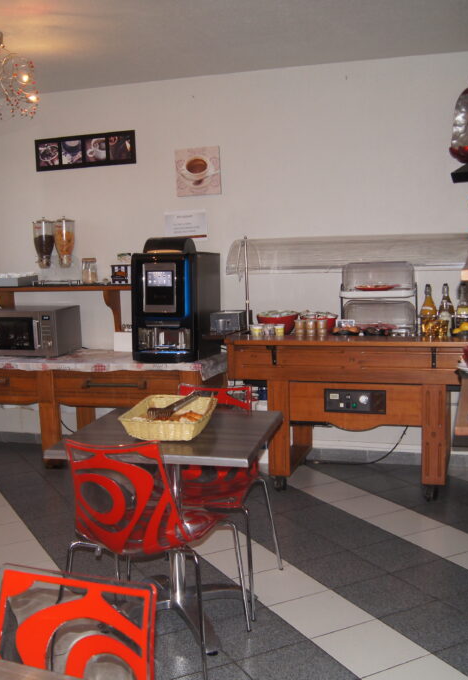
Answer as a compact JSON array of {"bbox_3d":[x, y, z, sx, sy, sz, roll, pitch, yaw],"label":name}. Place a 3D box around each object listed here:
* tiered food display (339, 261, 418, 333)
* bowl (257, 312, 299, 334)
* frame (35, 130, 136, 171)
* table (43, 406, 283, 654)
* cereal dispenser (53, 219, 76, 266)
[{"bbox_3d":[0.841,-0.251,4.460,0.435,0.420,0.330,1,7,18],"label":"tiered food display"},{"bbox_3d":[0.275,-0.100,4.602,0.252,0.125,0.252,-2,7,0],"label":"bowl"},{"bbox_3d":[-1.008,-1.277,5.200,0.770,0.220,0.020,1,7,18],"label":"frame"},{"bbox_3d":[-0.215,0.691,2.877,0.700,0.730,0.700,0,7,12],"label":"table"},{"bbox_3d":[-1.180,-0.680,5.363,0.145,0.345,0.165,0,7,17],"label":"cereal dispenser"}]

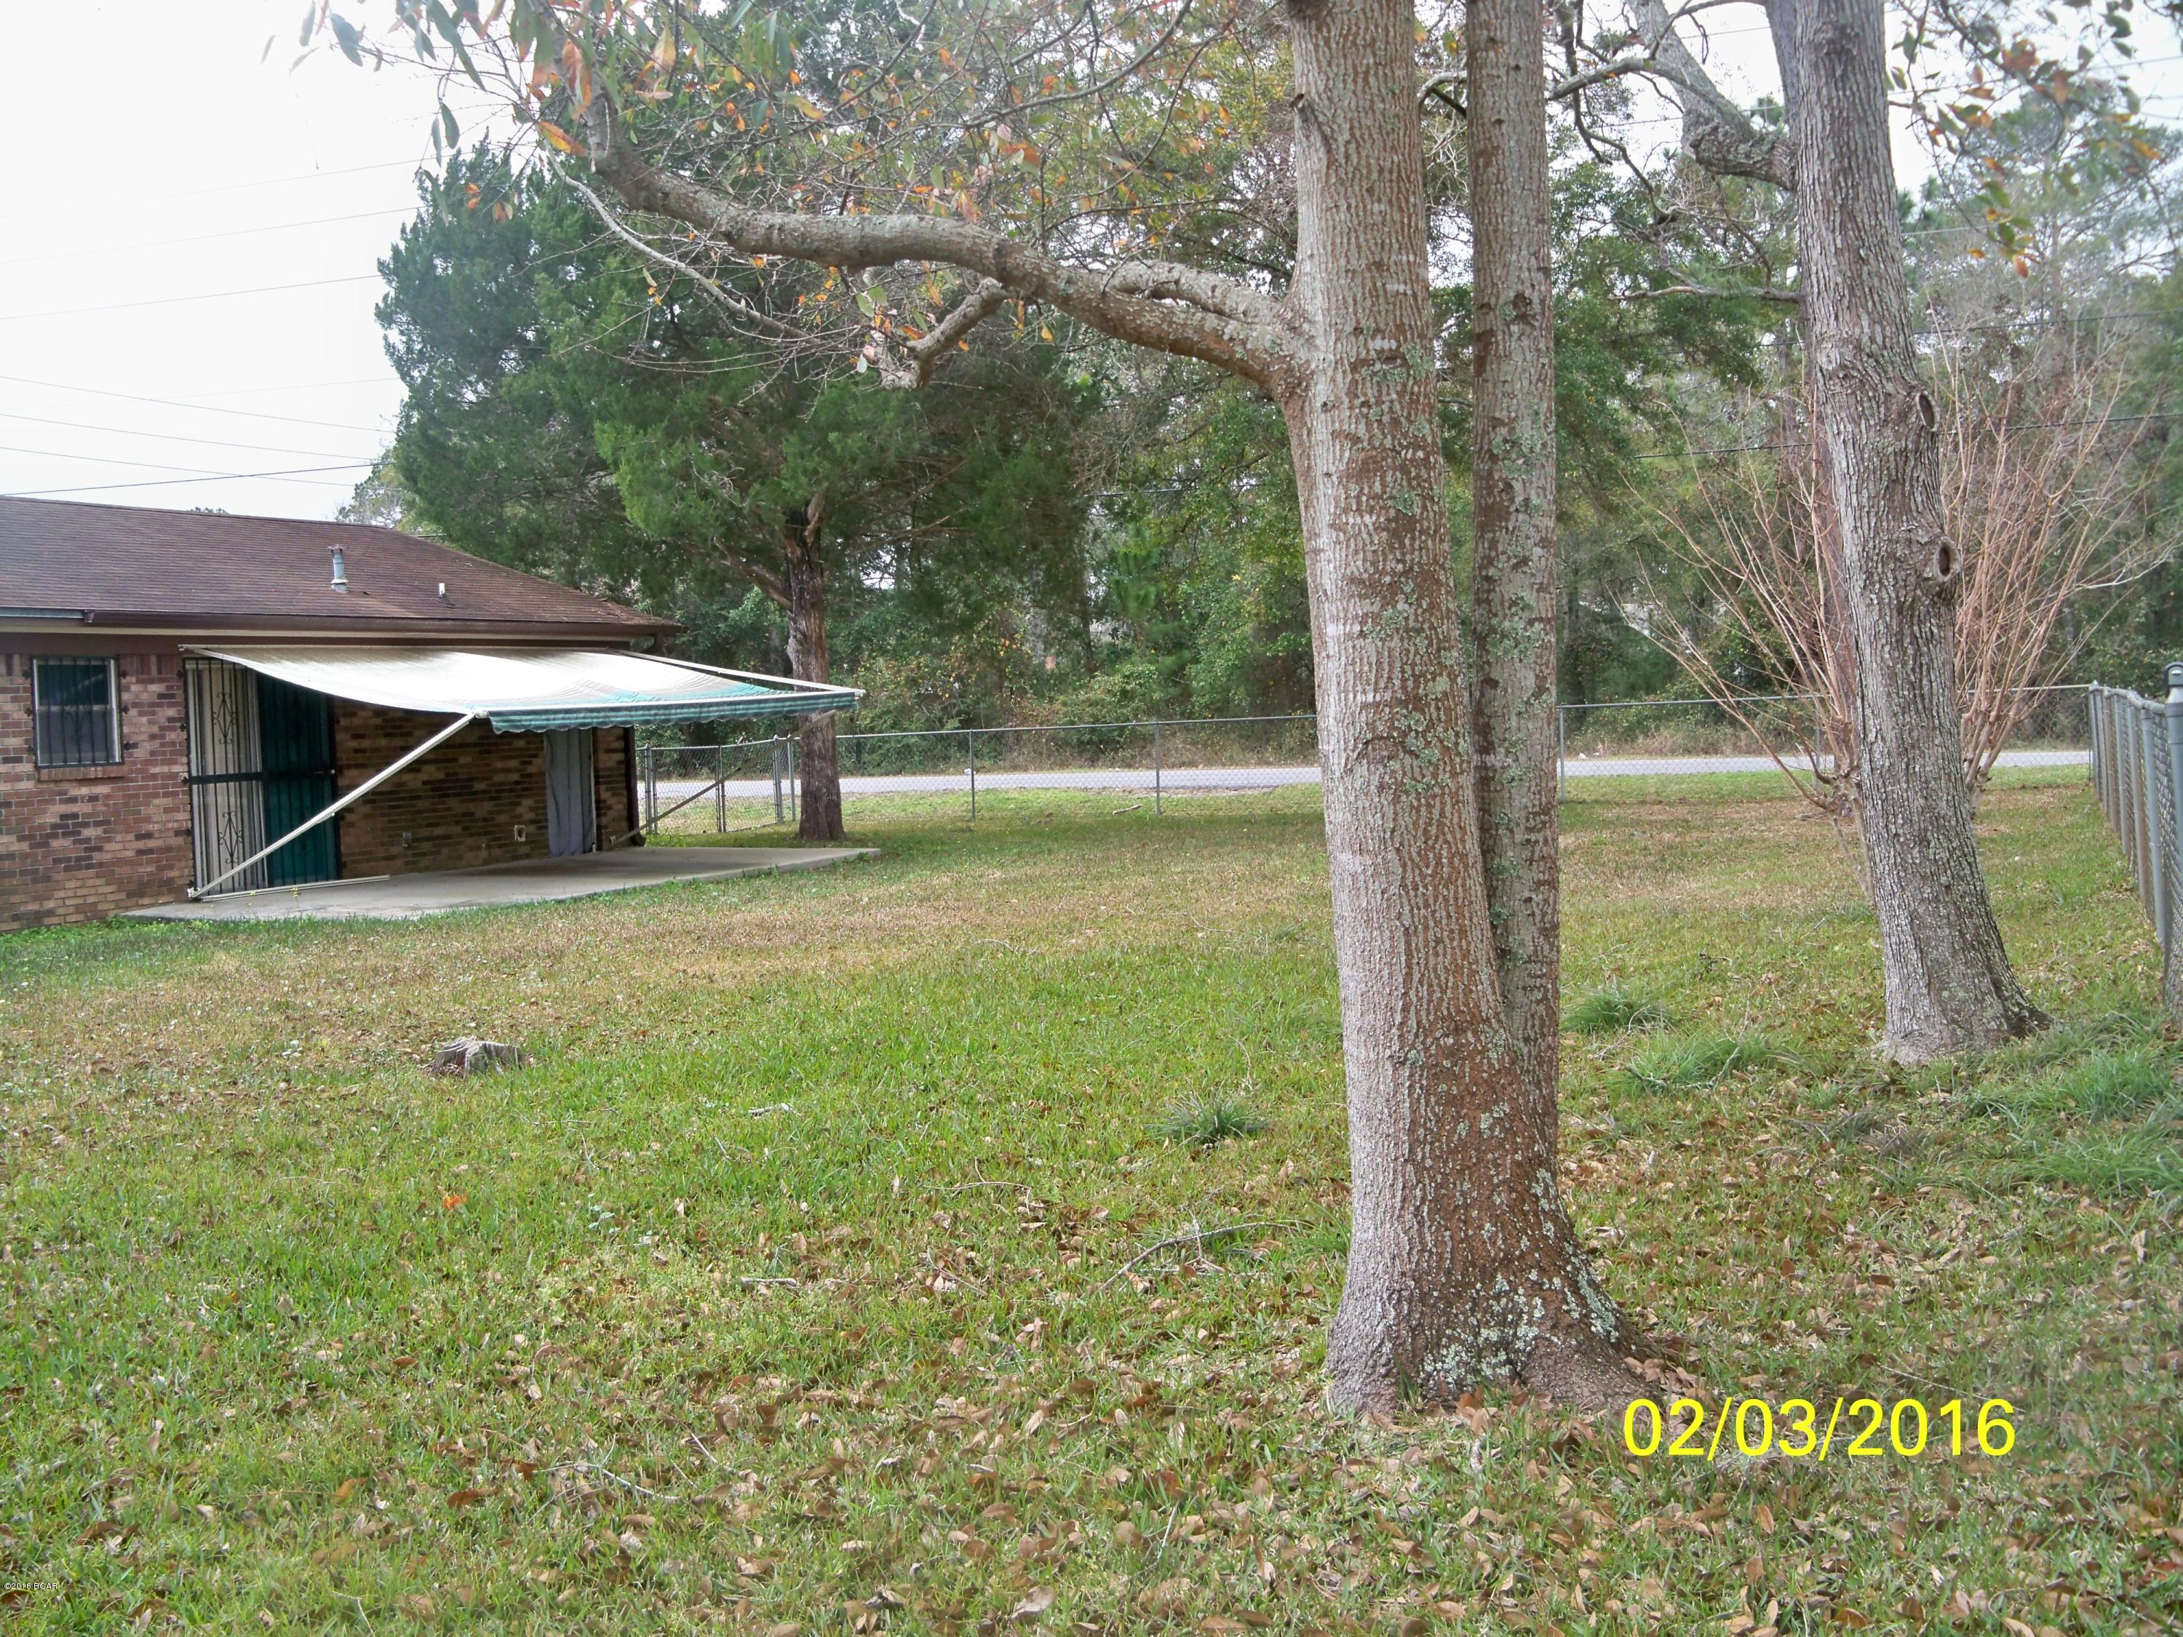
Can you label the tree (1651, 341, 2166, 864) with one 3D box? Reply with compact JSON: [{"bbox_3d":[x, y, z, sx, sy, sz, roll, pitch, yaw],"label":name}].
[{"bbox_3d":[5.080,-1.220,13.750,3.100,3.500,2.900,-1,3,20],"label":"tree"}]

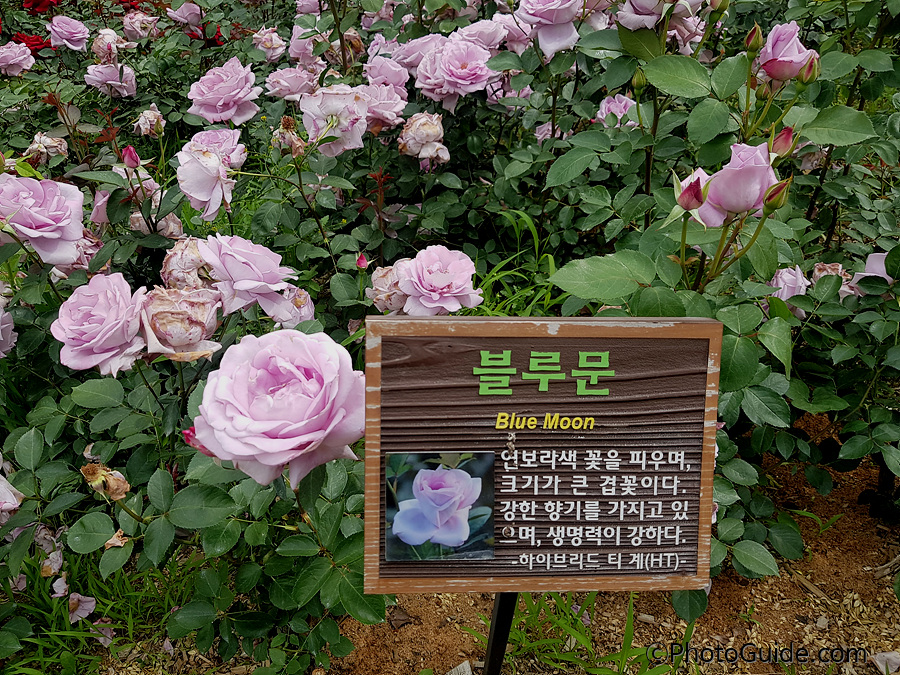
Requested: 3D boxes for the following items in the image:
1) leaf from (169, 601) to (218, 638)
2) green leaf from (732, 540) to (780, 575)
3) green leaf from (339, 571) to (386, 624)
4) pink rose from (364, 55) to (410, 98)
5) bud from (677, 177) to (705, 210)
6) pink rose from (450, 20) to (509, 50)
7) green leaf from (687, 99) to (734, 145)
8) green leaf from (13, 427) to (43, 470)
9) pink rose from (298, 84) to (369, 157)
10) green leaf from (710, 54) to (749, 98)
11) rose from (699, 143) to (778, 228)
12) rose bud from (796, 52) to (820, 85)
[{"bbox_3d":[-0.333,0.368,0.880,0.059,0.012,0.044,-7,50,-6],"label":"leaf"},{"bbox_3d":[0.371,0.268,0.820,0.069,0.012,0.042,30,65,16],"label":"green leaf"},{"bbox_3d":[-0.094,0.285,0.740,0.044,0.014,0.070,-35,64,-28],"label":"green leaf"},{"bbox_3d":[-0.115,-0.469,1.220,0.080,0.075,0.080,-3,28,-5],"label":"pink rose"},{"bbox_3d":[0.217,-0.130,0.610,0.025,0.031,0.025,13,29,19],"label":"bud"},{"bbox_3d":[0.046,-0.464,1.050,0.088,0.055,0.082,1,27,2],"label":"pink rose"},{"bbox_3d":[0.270,-0.220,0.690,0.043,0.012,0.063,26,71,16],"label":"green leaf"},{"bbox_3d":[-0.544,0.144,0.870,0.037,0.013,0.057,2,60,1],"label":"green leaf"},{"bbox_3d":[-0.190,-0.353,1.100,0.112,0.110,0.080,3,28,5],"label":"pink rose"},{"bbox_3d":[0.314,-0.293,0.760,0.038,0.013,0.055,19,64,17],"label":"green leaf"},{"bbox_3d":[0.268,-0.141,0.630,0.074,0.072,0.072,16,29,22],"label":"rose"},{"bbox_3d":[0.355,-0.266,0.670,0.020,0.033,0.020,22,15,19],"label":"rose bud"}]

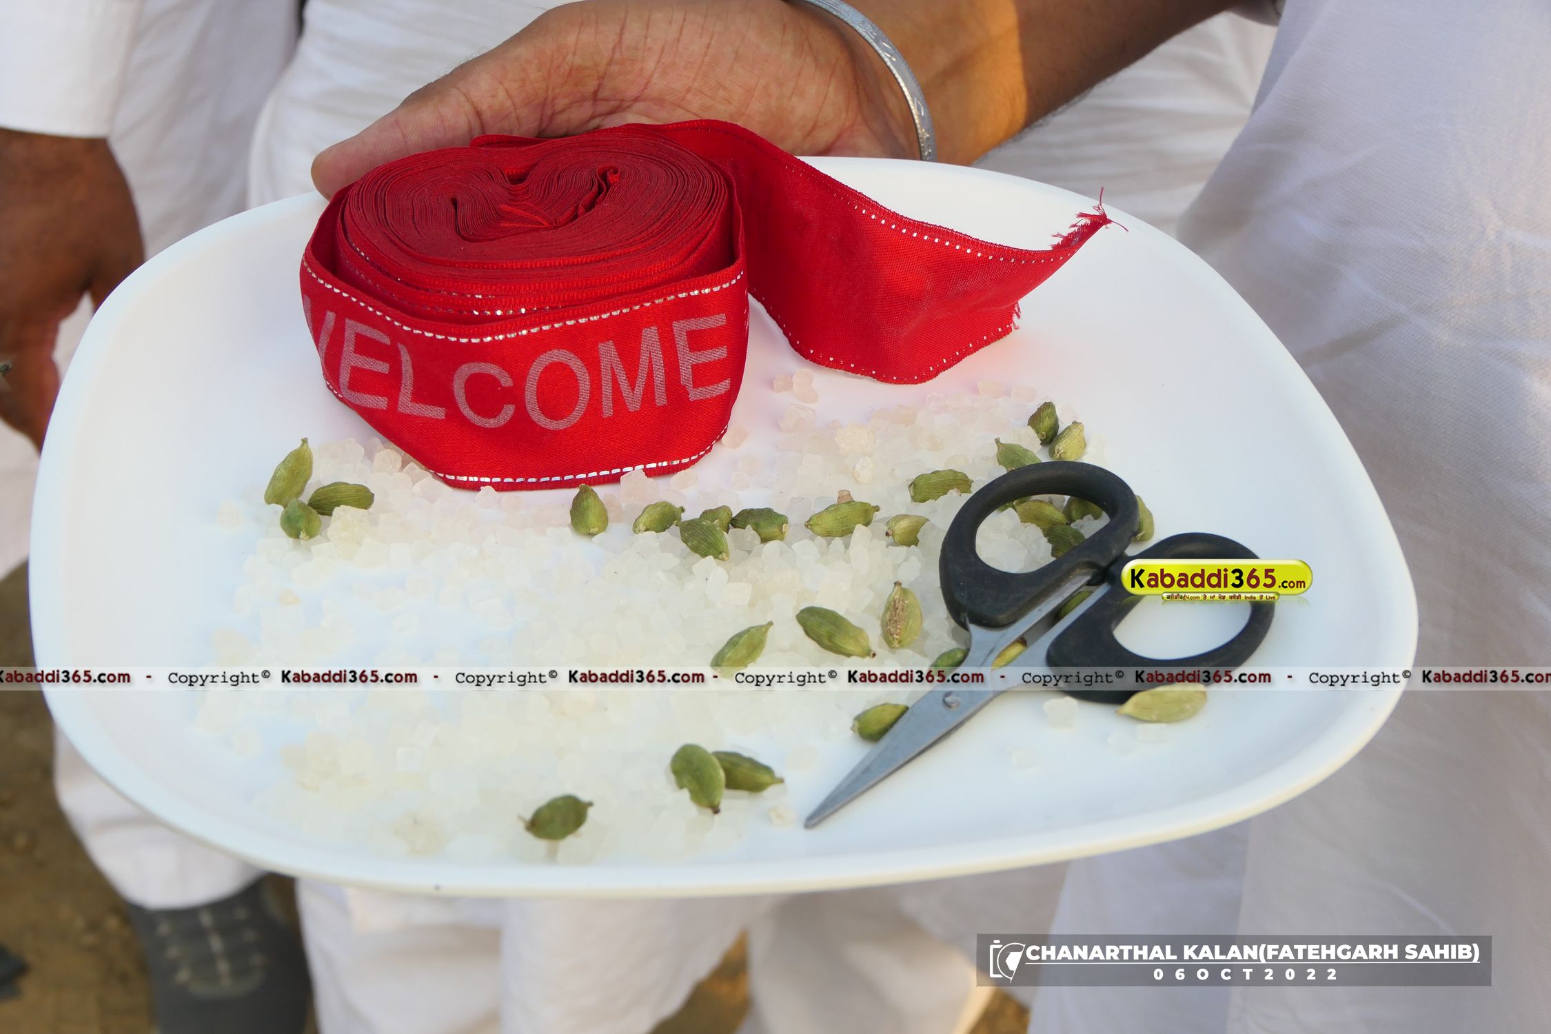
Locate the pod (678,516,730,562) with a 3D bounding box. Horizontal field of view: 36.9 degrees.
[{"bbox_3d":[-0.015,0.005,0.507,0.008,0.007,0.015,-25,45,-33],"label":"pod"}]

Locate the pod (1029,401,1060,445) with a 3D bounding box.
[{"bbox_3d":[0.065,-0.023,0.565,0.007,0.007,0.017,7,35,7],"label":"pod"}]

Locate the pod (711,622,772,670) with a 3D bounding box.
[{"bbox_3d":[-0.007,0.029,0.527,0.008,0.007,0.018,28,48,33],"label":"pod"}]

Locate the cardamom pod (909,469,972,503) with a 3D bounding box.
[{"bbox_3d":[0.038,-0.007,0.534,0.016,0.008,0.008,-9,36,-16],"label":"cardamom pod"}]

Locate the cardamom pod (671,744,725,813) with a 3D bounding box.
[{"bbox_3d":[-0.015,0.050,0.446,0.009,0.008,0.018,-10,39,-18],"label":"cardamom pod"}]

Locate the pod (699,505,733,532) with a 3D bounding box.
[{"bbox_3d":[-0.013,0.001,0.512,0.007,0.007,0.012,11,37,11],"label":"pod"}]

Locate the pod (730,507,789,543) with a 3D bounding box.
[{"bbox_3d":[-0.004,0.002,0.518,0.013,0.008,0.008,7,35,7],"label":"pod"}]

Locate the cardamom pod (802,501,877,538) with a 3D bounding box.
[{"bbox_3d":[0.015,0.000,0.520,0.018,0.008,0.008,-13,37,-21],"label":"cardamom pod"}]

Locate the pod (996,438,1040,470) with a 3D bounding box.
[{"bbox_3d":[0.057,-0.013,0.536,0.009,0.008,0.017,-23,44,-31],"label":"pod"}]

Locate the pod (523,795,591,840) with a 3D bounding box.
[{"bbox_3d":[-0.041,0.057,0.438,0.013,0.008,0.008,-19,40,-28],"label":"pod"}]

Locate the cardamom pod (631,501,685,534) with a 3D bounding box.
[{"bbox_3d":[-0.026,0.000,0.512,0.014,0.007,0.008,-25,45,-33],"label":"cardamom pod"}]

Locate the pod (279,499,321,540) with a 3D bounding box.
[{"bbox_3d":[-0.103,0.000,0.505,0.008,0.007,0.014,-14,40,-22],"label":"pod"}]

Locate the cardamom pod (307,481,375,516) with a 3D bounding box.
[{"bbox_3d":[-0.096,-0.004,0.512,0.015,0.008,0.008,-11,39,-19],"label":"cardamom pod"}]

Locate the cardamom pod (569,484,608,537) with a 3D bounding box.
[{"bbox_3d":[-0.041,-0.002,0.513,0.008,0.008,0.016,-4,37,-10],"label":"cardamom pod"}]

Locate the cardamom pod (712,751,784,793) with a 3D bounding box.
[{"bbox_3d":[-0.006,0.050,0.454,0.016,0.007,0.007,13,36,15],"label":"cardamom pod"}]

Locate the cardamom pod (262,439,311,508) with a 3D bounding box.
[{"bbox_3d":[-0.112,-0.010,0.534,0.008,0.008,0.022,9,47,9],"label":"cardamom pod"}]

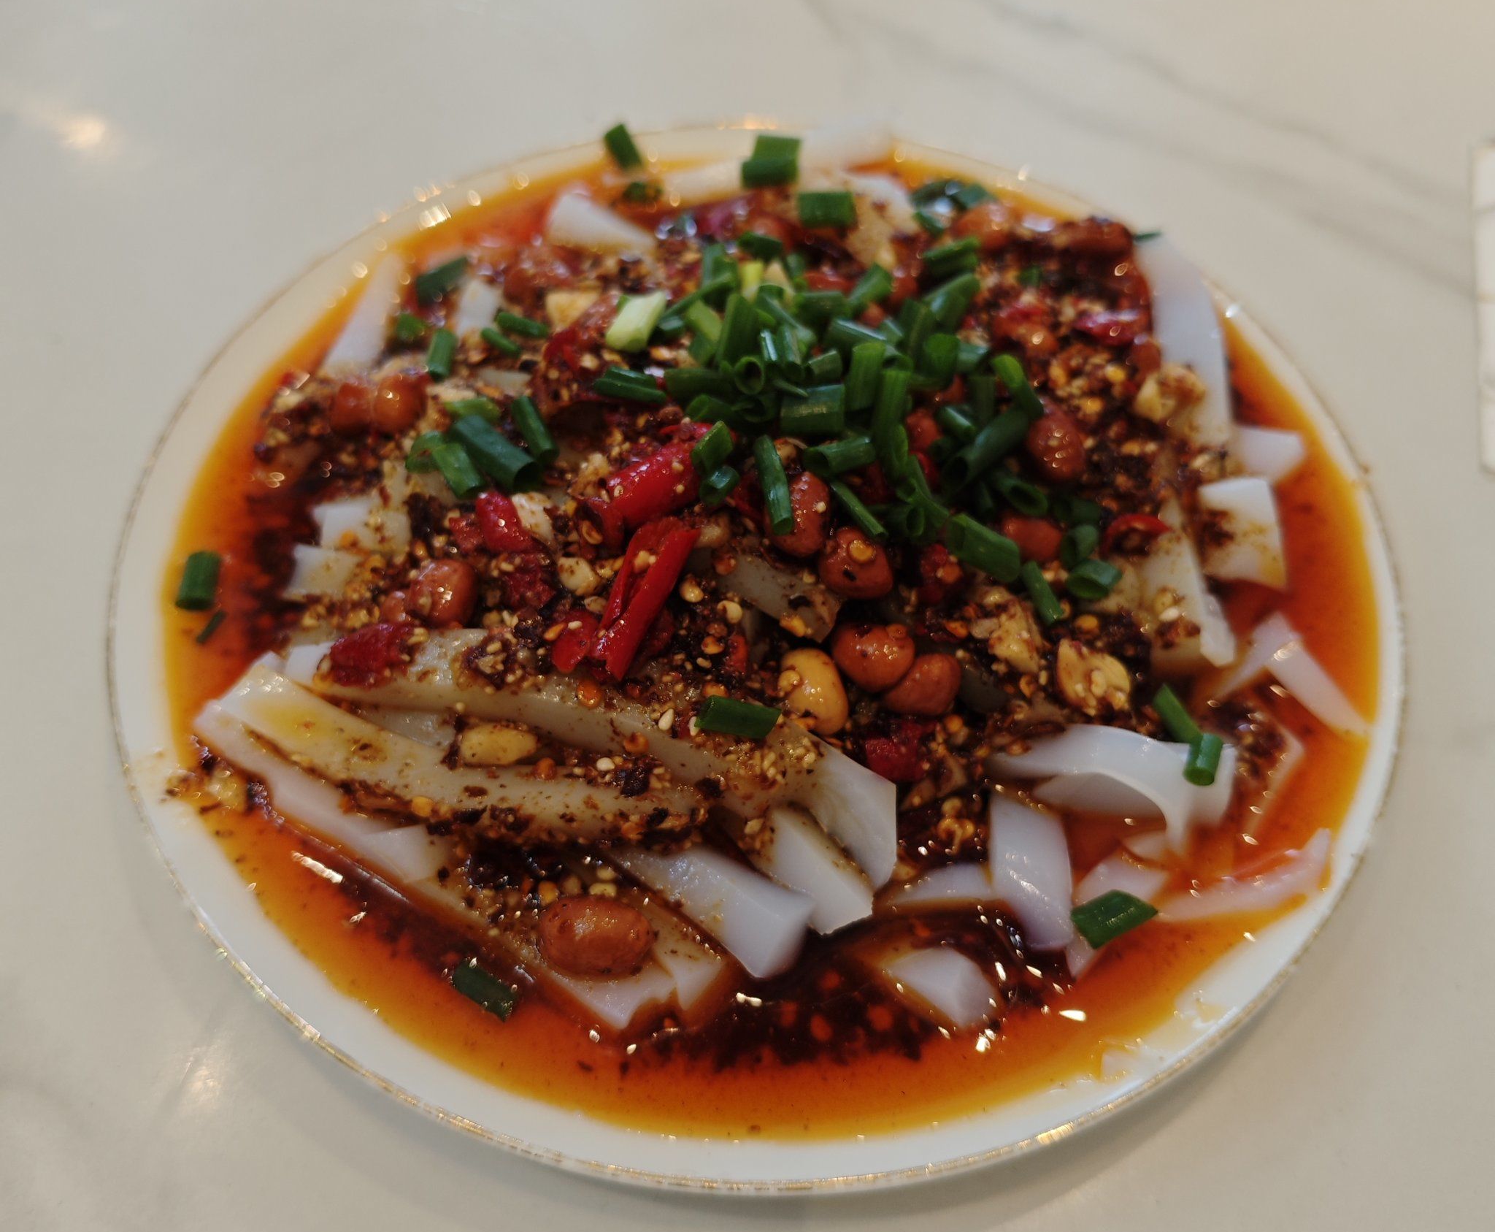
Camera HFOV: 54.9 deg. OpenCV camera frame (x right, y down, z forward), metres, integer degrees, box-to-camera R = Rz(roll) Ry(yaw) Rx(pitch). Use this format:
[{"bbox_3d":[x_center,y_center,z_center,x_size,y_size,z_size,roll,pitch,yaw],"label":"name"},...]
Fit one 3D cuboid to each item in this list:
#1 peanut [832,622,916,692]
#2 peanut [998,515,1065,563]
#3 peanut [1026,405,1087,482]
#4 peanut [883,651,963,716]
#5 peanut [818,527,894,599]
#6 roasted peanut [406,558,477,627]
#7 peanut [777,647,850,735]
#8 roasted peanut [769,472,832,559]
[{"bbox_3d":[0.019,0.006,0.215,0.013,0.010,0.011,8,56,6],"label":"peanut"},{"bbox_3d":[0.045,-0.012,0.229,0.013,0.009,0.009,19,58,13],"label":"peanut"},{"bbox_3d":[0.051,-0.029,0.236,0.010,0.009,0.014,-6,56,-4],"label":"peanut"},{"bbox_3d":[0.026,0.010,0.213,0.013,0.009,0.010,-27,60,-17],"label":"peanut"},{"bbox_3d":[0.017,-0.008,0.223,0.011,0.010,0.013,-24,59,-15],"label":"peanut"},{"bbox_3d":[-0.047,-0.004,0.224,0.013,0.010,0.011,-15,57,-9],"label":"roasted peanut"},{"bbox_3d":[0.010,0.011,0.212,0.010,0.009,0.015,-14,57,-9],"label":"peanut"},{"bbox_3d":[0.008,-0.016,0.228,0.011,0.009,0.015,9,57,7],"label":"roasted peanut"}]

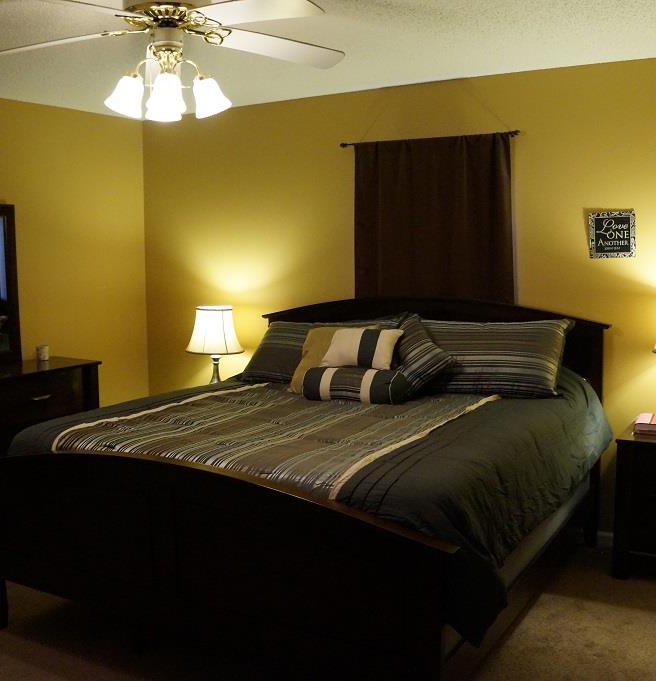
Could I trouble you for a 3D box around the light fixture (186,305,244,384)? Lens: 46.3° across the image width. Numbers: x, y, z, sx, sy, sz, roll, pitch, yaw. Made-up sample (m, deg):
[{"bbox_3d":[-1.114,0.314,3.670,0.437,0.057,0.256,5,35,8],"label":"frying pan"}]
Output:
[{"bbox_3d":[-0.746,0.094,5.109,0.383,0.643,0.383,-1,6,0],"label":"light fixture"}]

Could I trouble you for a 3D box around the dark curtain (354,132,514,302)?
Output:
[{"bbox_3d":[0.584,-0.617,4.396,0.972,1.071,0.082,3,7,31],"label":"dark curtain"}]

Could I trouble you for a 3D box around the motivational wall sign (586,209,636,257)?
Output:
[{"bbox_3d":[1.455,-0.541,3.927,0.224,0.239,0.020,3,7,31],"label":"motivational wall sign"}]

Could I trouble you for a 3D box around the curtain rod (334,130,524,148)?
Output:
[{"bbox_3d":[0.547,-1.143,4.364,1.109,0.041,0.051,3,7,31],"label":"curtain rod"}]

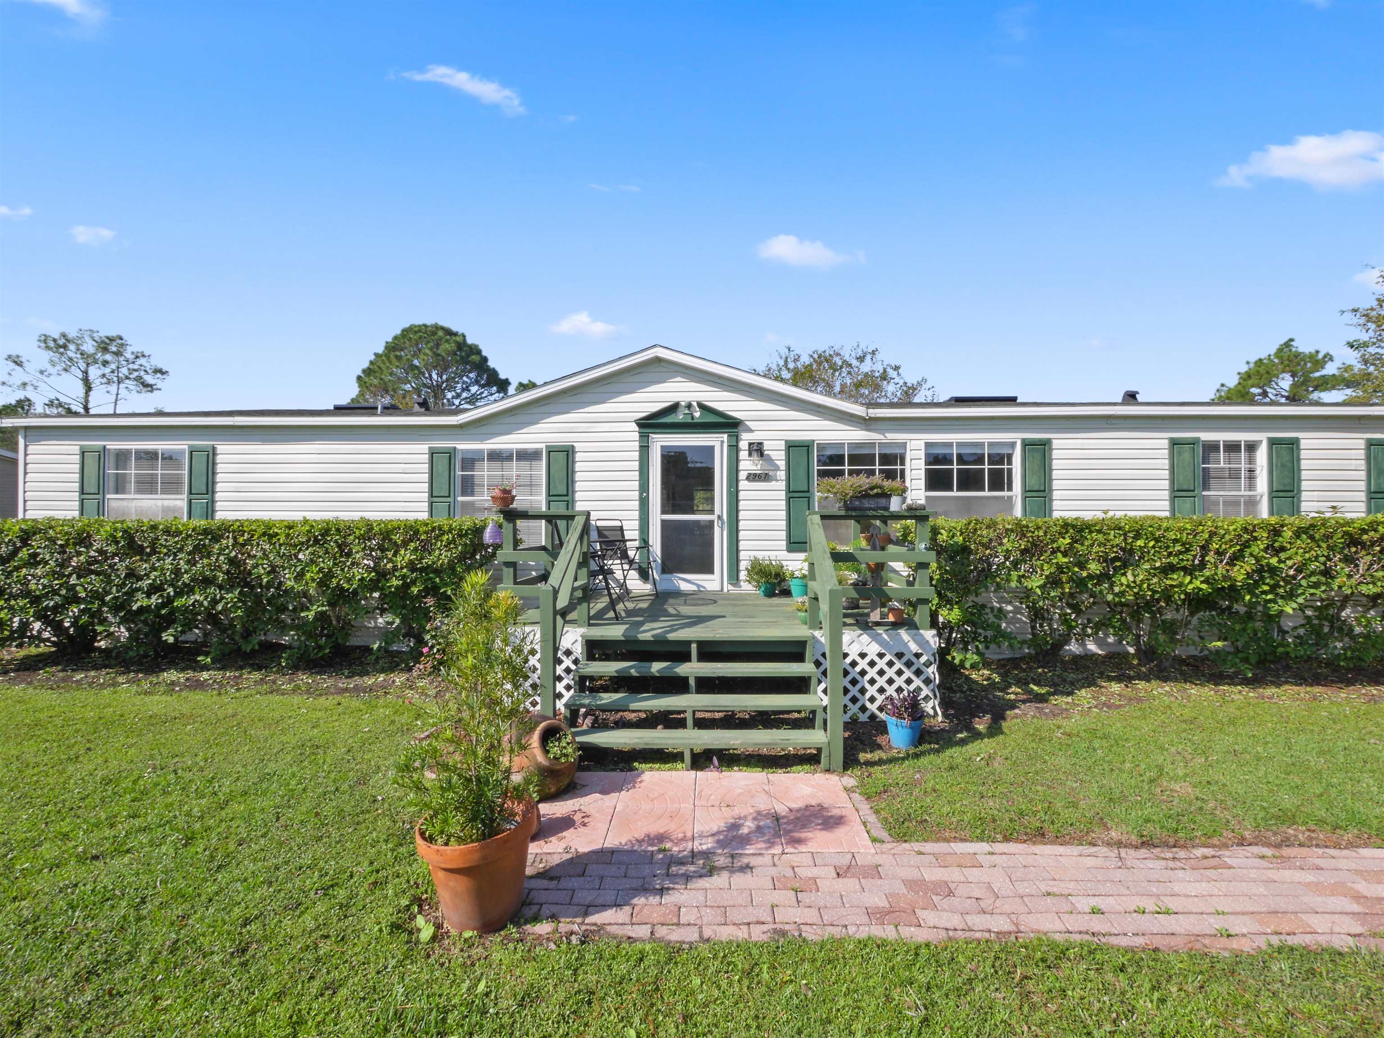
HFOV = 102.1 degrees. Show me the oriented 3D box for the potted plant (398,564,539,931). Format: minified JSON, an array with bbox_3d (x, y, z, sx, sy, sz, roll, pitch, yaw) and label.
[{"bbox_3d":[-0.950,0.945,2.370,0.600,1.460,0.570,0,-1,0],"label":"potted plant"}]

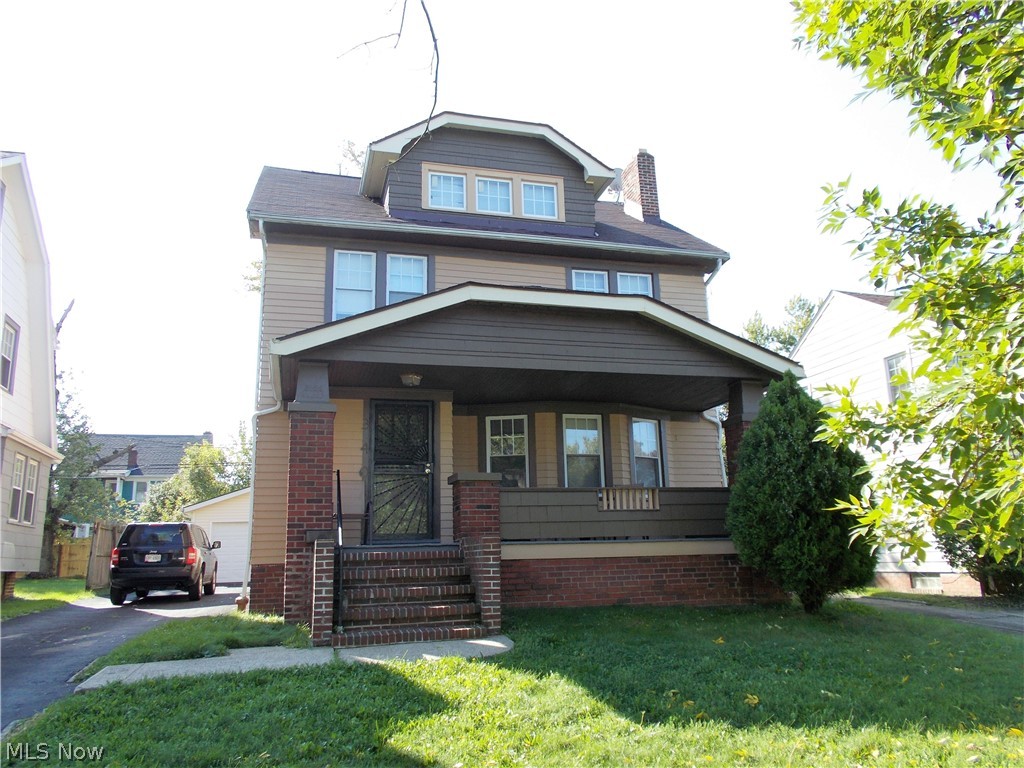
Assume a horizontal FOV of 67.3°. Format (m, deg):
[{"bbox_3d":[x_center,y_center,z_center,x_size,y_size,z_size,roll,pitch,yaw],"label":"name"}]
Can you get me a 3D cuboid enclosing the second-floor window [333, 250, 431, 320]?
[{"bbox_3d":[-2.084,-1.462,12.249,1.518,1.300,0.120,2,-14,-16],"label":"second-floor window"}]

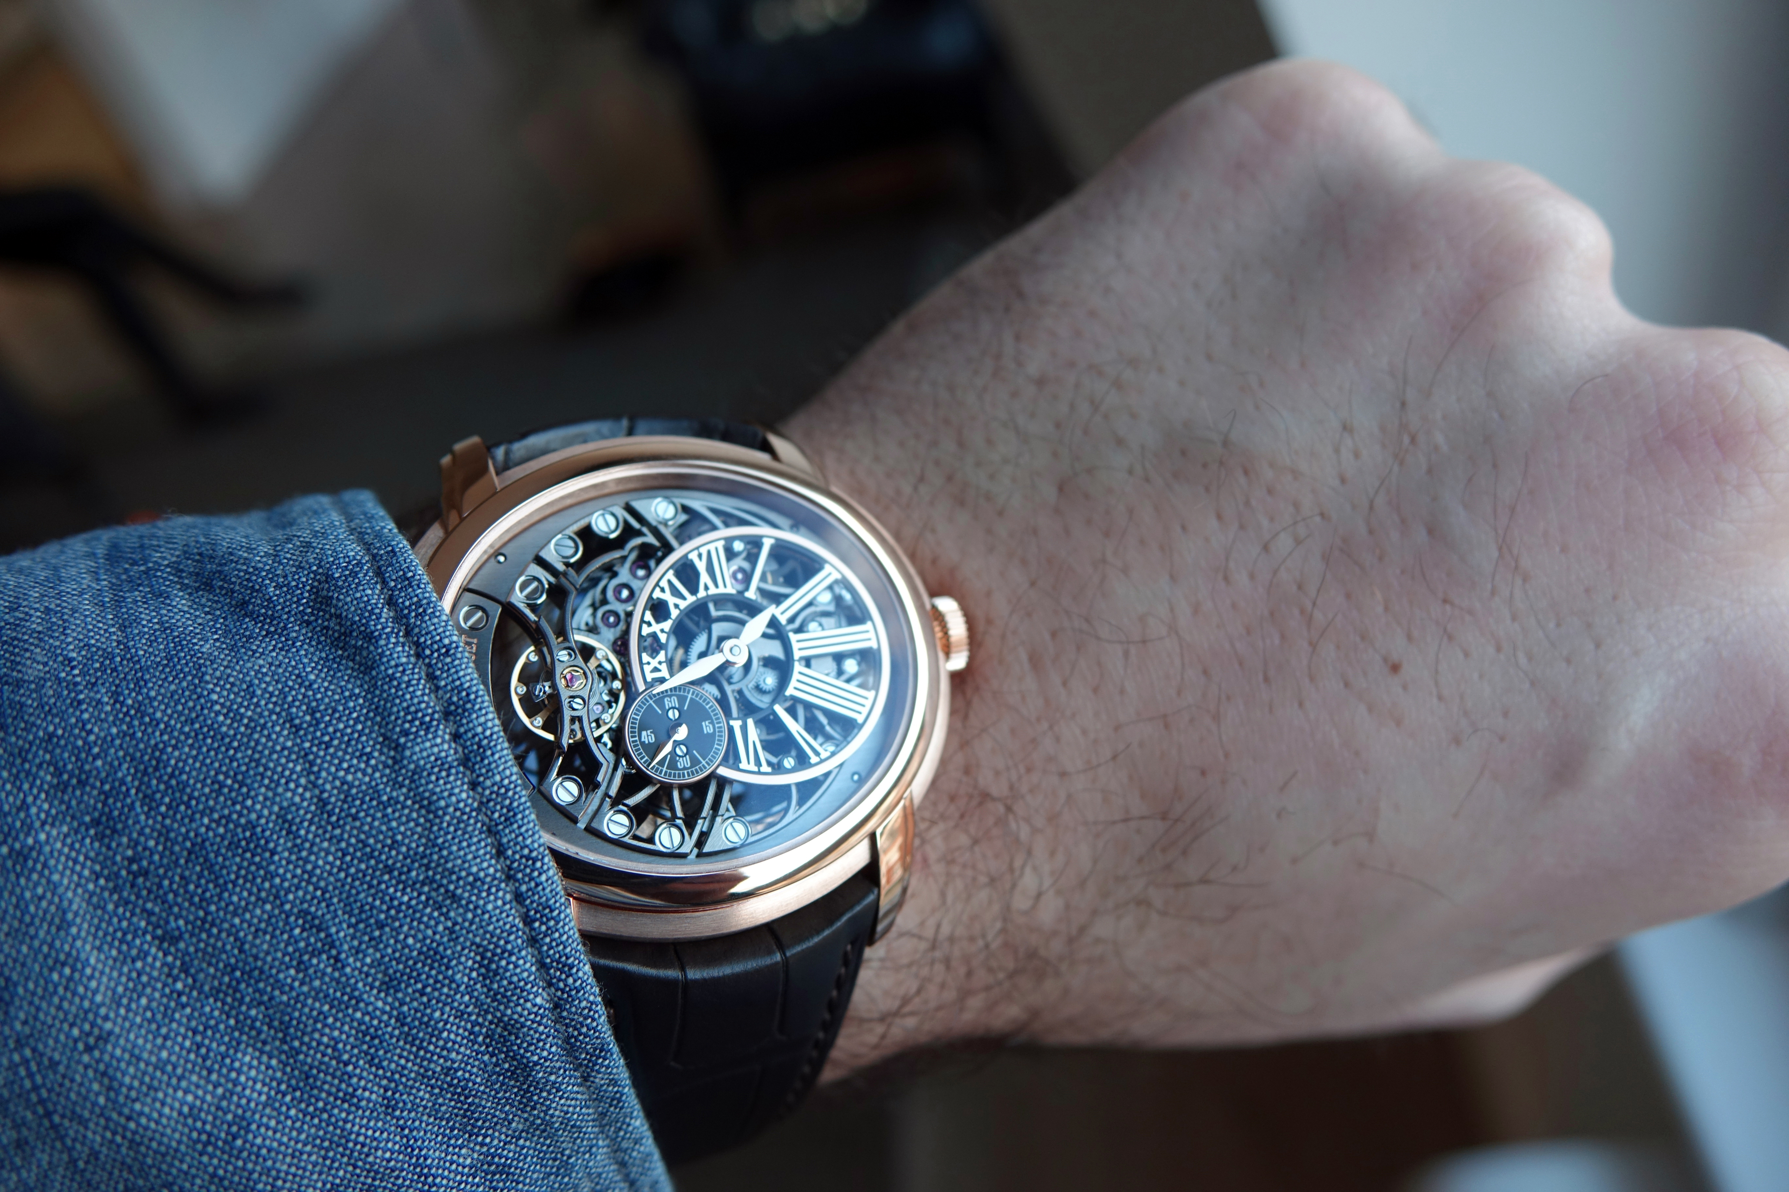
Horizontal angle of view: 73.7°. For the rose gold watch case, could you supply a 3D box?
[{"bbox_3d":[-0.018,0.007,0.098,0.047,0.050,0.013,-8,-17,-24],"label":"rose gold watch case"}]

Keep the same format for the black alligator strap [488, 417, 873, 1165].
[{"bbox_3d":[-0.025,0.018,0.118,0.025,0.068,0.052,-8,-17,-24],"label":"black alligator strap"}]

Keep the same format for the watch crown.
[{"bbox_3d":[0.005,0.003,0.107,0.003,0.007,0.007,-8,-17,-24],"label":"watch crown"}]

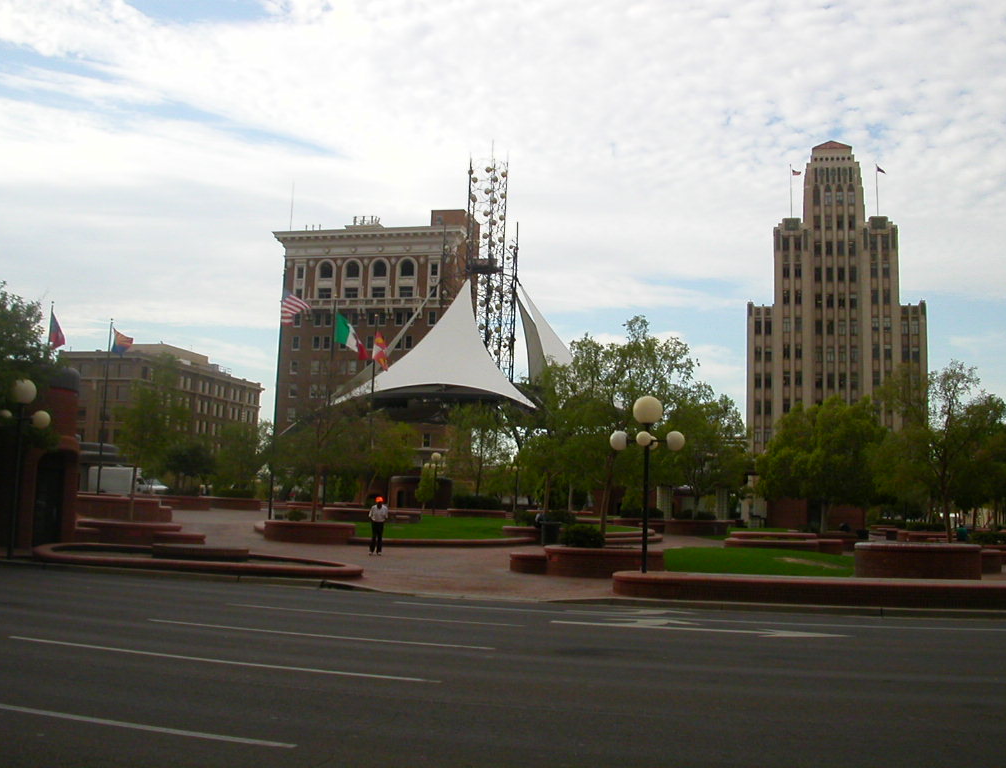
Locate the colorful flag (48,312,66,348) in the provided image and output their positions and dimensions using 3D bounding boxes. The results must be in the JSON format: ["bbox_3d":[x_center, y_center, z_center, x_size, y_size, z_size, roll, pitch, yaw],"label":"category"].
[{"bbox_3d":[-24.803,-3.000,60.800,1.050,2.050,0.400,5,-7,-22],"label":"colorful flag"}]

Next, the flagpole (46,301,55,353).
[{"bbox_3d":[-25.092,1.222,59.813,0.150,11.600,0.150,0,-7,15],"label":"flagpole"}]

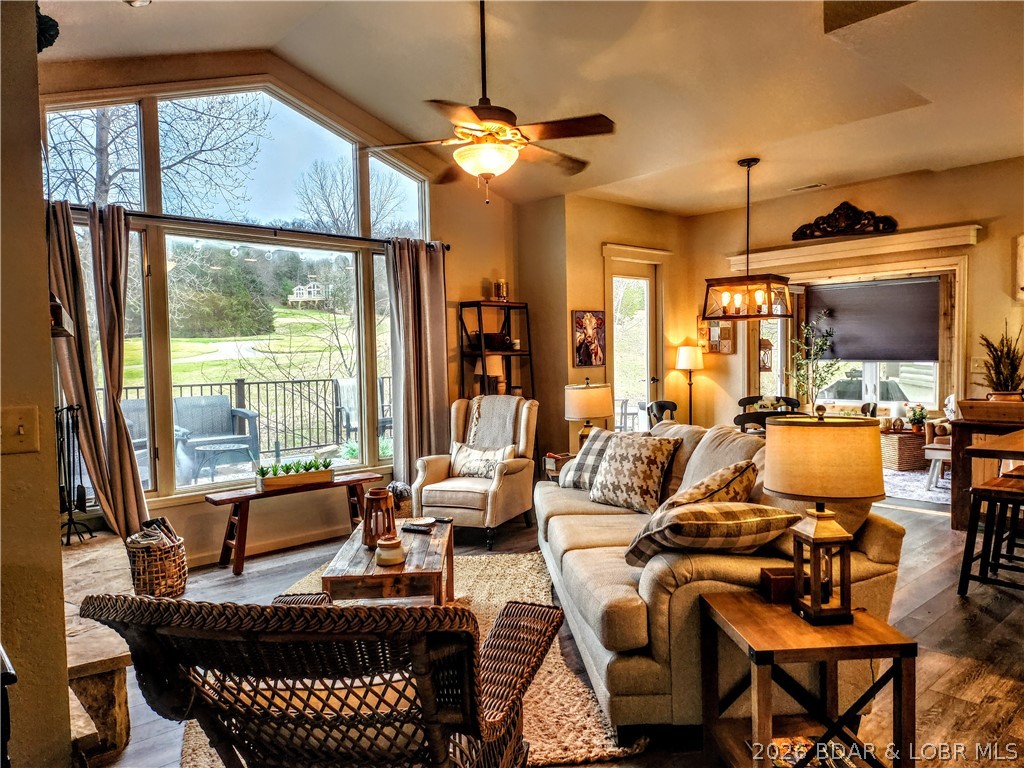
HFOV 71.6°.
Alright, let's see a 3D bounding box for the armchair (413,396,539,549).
[{"bbox_3d":[-0.261,0.605,5.360,0.670,1.010,0.860,0,3,24],"label":"armchair"}]

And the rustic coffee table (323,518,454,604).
[{"bbox_3d":[-0.538,0.983,3.363,0.480,0.465,0.963,-1,3,-2],"label":"rustic coffee table"}]

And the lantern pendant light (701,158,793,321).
[{"bbox_3d":[1.686,-1.019,5.056,0.347,1.115,0.524,-3,4,-42],"label":"lantern pendant light"}]

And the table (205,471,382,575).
[{"bbox_3d":[-1.427,0.925,4.833,1.180,0.465,0.260,-3,3,-41],"label":"table"}]

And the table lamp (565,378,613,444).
[{"bbox_3d":[0.536,0.277,4.947,0.335,0.640,0.335,-1,3,-4],"label":"table lamp"}]

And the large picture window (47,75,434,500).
[{"bbox_3d":[-1.668,-0.679,4.904,2.632,2.720,0.120,-3,4,-42],"label":"large picture window"}]

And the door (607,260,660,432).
[{"bbox_3d":[1.125,-0.053,6.697,0.789,2.156,0.060,-3,4,-42],"label":"door"}]

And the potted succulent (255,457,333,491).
[{"bbox_3d":[-1.486,0.618,4.887,0.530,0.165,0.125,-3,4,-42],"label":"potted succulent"}]

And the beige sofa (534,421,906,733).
[{"bbox_3d":[0.740,0.690,3.552,1.030,0.960,2.370,-1,3,-4],"label":"beige sofa"}]

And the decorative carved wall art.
[{"bbox_3d":[2.776,-1.393,5.992,0.050,0.288,0.877,-3,4,-42],"label":"decorative carved wall art"}]

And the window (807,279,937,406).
[{"bbox_3d":[4.229,-0.465,8.386,0.100,1.462,1.482,-3,4,-42],"label":"window"}]

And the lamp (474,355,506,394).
[{"bbox_3d":[-0.186,-0.042,6.004,0.240,0.414,0.240,-1,3,0],"label":"lamp"}]

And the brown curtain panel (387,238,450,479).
[{"bbox_3d":[-0.719,-0.010,5.563,0.580,2.220,0.150,-3,3,-43],"label":"brown curtain panel"}]

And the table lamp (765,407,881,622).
[{"bbox_3d":[0.930,0.388,2.135,0.337,0.640,0.337,-1,3,-4],"label":"table lamp"}]

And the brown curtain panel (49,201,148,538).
[{"bbox_3d":[-2.379,0.024,4.110,0.476,2.122,0.150,-3,4,-42],"label":"brown curtain panel"}]

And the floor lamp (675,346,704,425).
[{"bbox_3d":[1.748,0.317,6.988,0.290,1.374,0.290,-3,4,-42],"label":"floor lamp"}]

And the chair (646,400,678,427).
[{"bbox_3d":[1.401,0.594,5.883,0.520,0.920,0.500,-2,3,-28],"label":"chair"}]

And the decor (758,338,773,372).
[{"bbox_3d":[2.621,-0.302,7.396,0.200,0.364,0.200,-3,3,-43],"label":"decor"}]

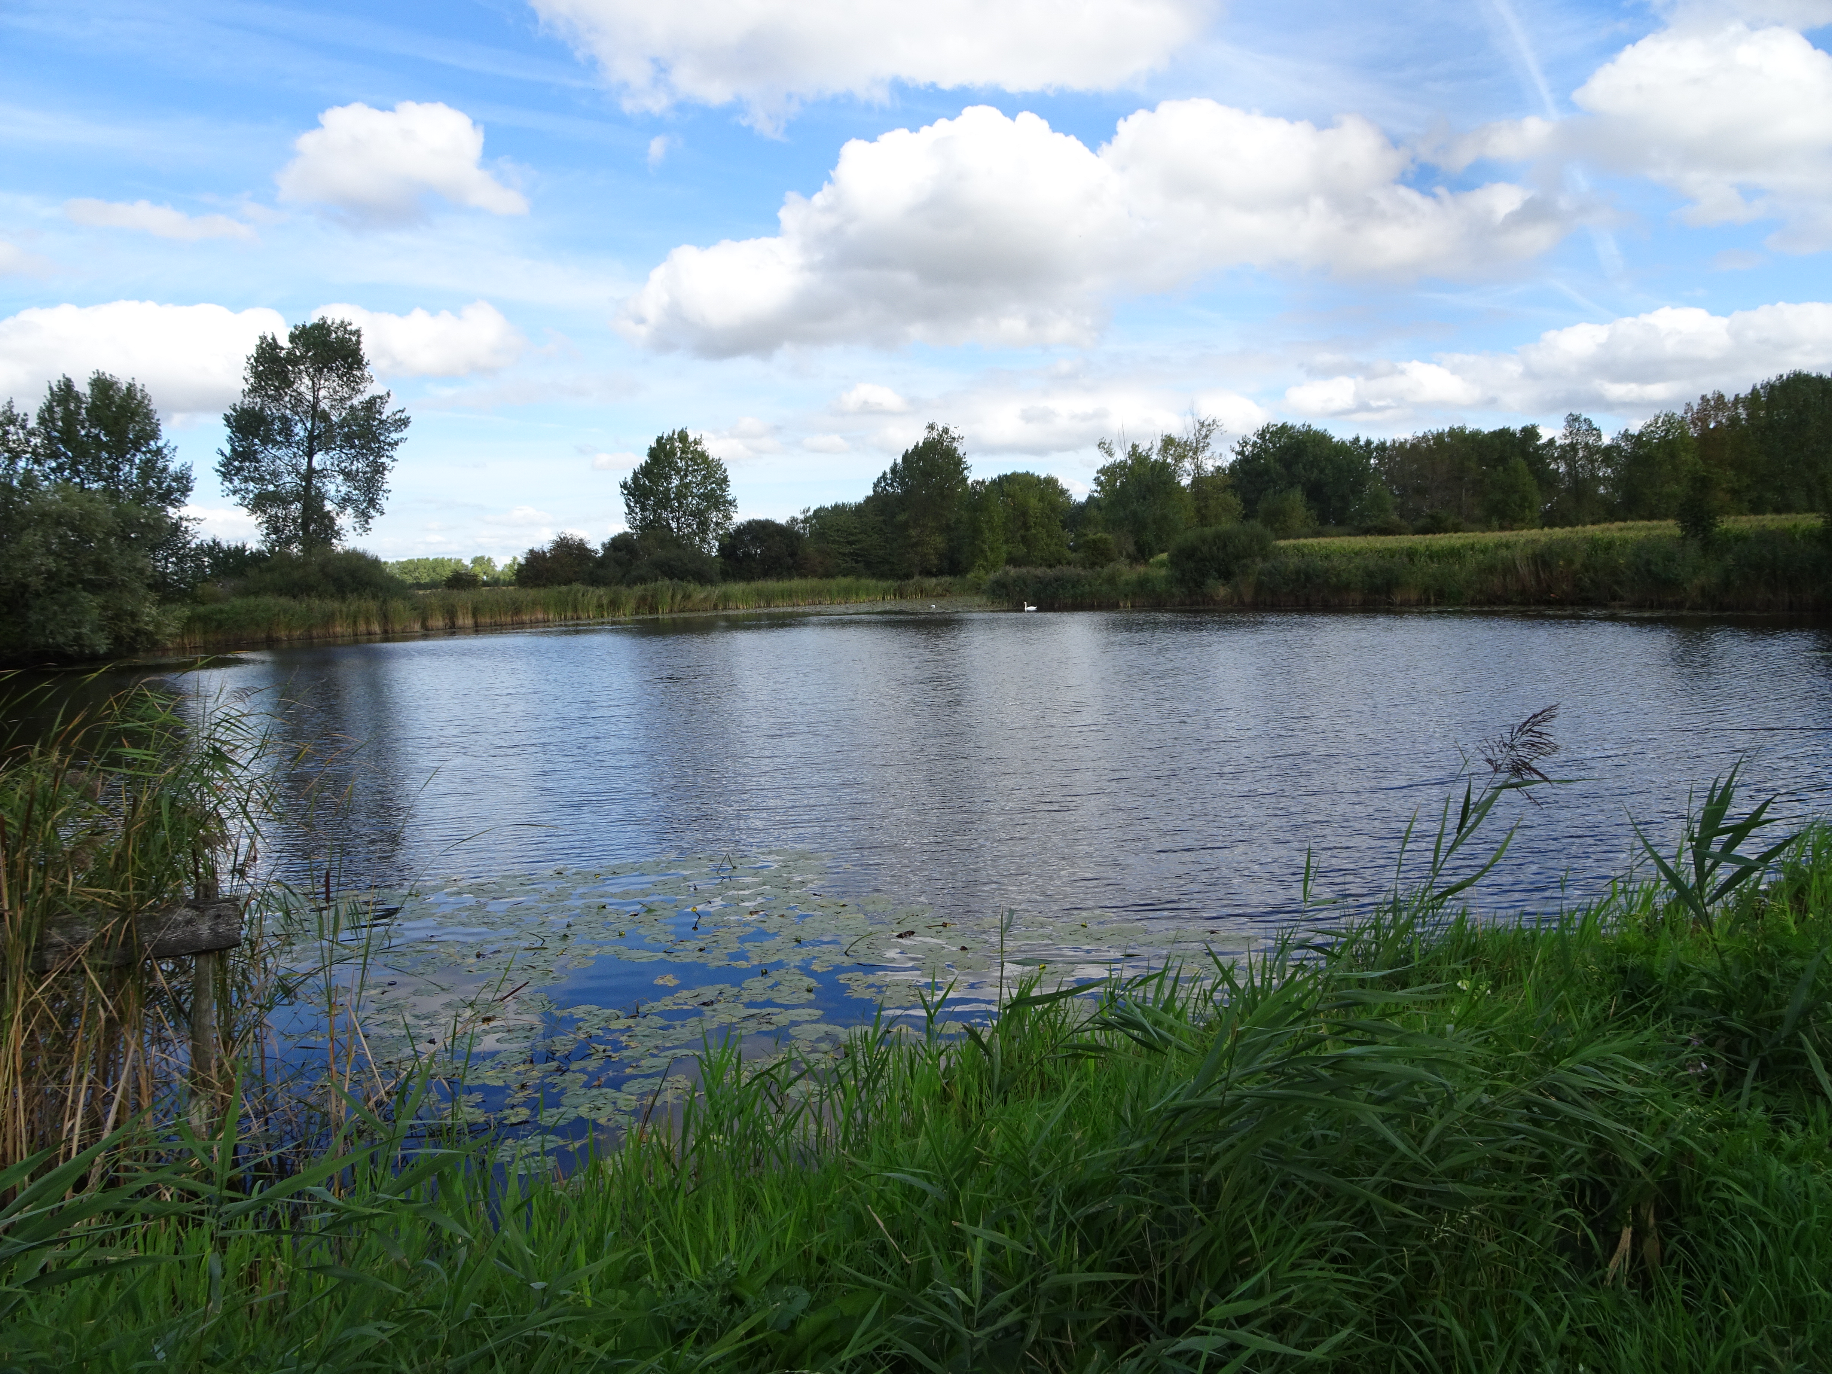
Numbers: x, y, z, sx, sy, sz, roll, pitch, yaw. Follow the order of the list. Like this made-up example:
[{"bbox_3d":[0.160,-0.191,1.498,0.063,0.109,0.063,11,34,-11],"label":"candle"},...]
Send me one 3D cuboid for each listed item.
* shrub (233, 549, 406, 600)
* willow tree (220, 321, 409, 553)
[{"bbox_3d":[-32.851,-6.034,70.000,8.600,3.100,6.200,-2,5,-25],"label":"shrub"},{"bbox_3d":[-35.103,-13.383,74.000,10.200,15.800,9.800,-2,5,-25],"label":"willow tree"}]

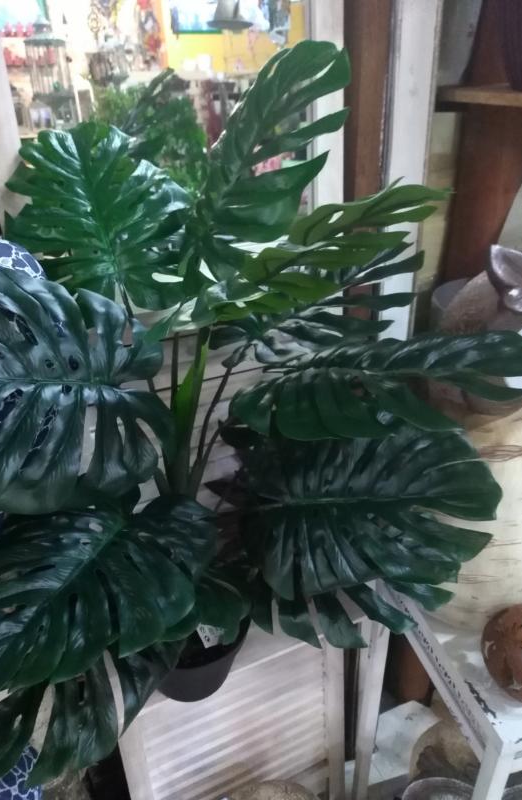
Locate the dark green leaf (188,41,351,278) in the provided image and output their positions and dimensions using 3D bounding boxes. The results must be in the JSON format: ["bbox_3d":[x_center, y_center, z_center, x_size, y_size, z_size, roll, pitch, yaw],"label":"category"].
[{"bbox_3d":[0.006,-0.283,0.710,0.070,0.315,0.200,33,0,-41],"label":"dark green leaf"}]

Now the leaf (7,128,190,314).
[{"bbox_3d":[-0.205,-0.236,0.760,0.225,0.060,0.275,-8,70,-12],"label":"leaf"}]

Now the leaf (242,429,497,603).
[{"bbox_3d":[0.138,0.135,0.750,0.315,0.070,0.240,-1,56,-1],"label":"leaf"}]

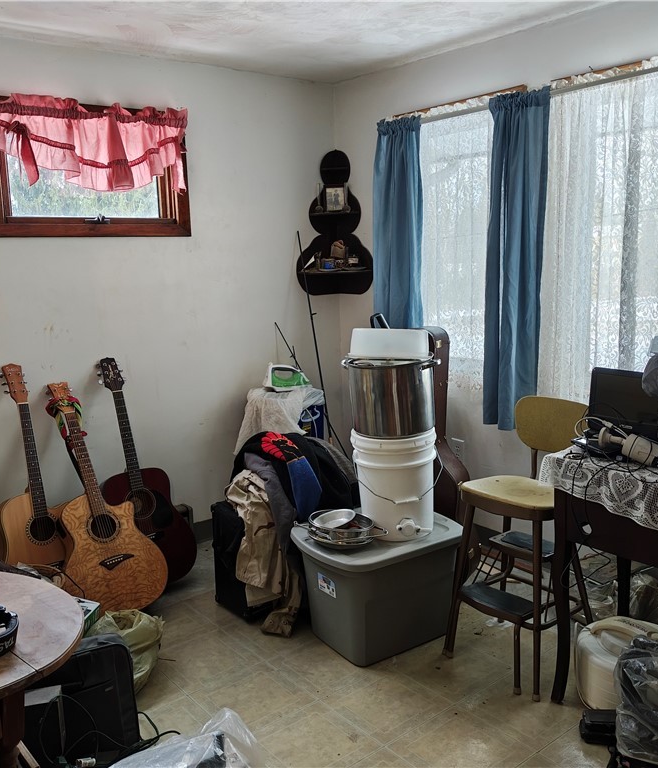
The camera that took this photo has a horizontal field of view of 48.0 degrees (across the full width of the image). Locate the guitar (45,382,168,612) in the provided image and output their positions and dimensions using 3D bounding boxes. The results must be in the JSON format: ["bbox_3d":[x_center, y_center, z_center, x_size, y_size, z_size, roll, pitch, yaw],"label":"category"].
[{"bbox_3d":[-0.981,0.442,3.066,0.410,1.026,0.120,-14,-17,-28],"label":"guitar"}]

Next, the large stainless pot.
[{"bbox_3d":[0.224,0.039,2.624,0.355,0.250,0.305,2,11,20],"label":"large stainless pot"}]

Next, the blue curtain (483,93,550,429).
[{"bbox_3d":[0.742,-0.470,2.963,0.085,1.360,0.300,-10,13,-37],"label":"blue curtain"}]

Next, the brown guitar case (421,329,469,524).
[{"bbox_3d":[0.504,0.288,3.384,0.130,1.080,0.430,-3,2,-40],"label":"brown guitar case"}]

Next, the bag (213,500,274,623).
[{"bbox_3d":[-0.211,0.684,3.099,0.480,0.430,0.240,-9,13,-37],"label":"bag"}]

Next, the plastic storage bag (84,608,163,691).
[{"bbox_3d":[-0.675,0.904,2.482,0.270,0.240,0.260,-4,11,-17],"label":"plastic storage bag"}]

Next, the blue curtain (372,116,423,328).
[{"bbox_3d":[0.325,-0.562,3.540,0.090,1.360,0.350,-9,13,-37],"label":"blue curtain"}]

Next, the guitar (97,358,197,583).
[{"bbox_3d":[-0.879,0.355,3.269,0.400,1.010,0.130,-12,-2,-27],"label":"guitar"}]

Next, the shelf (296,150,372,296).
[{"bbox_3d":[0.026,-0.834,3.860,0.390,0.767,0.220,0,11,7],"label":"shelf"}]

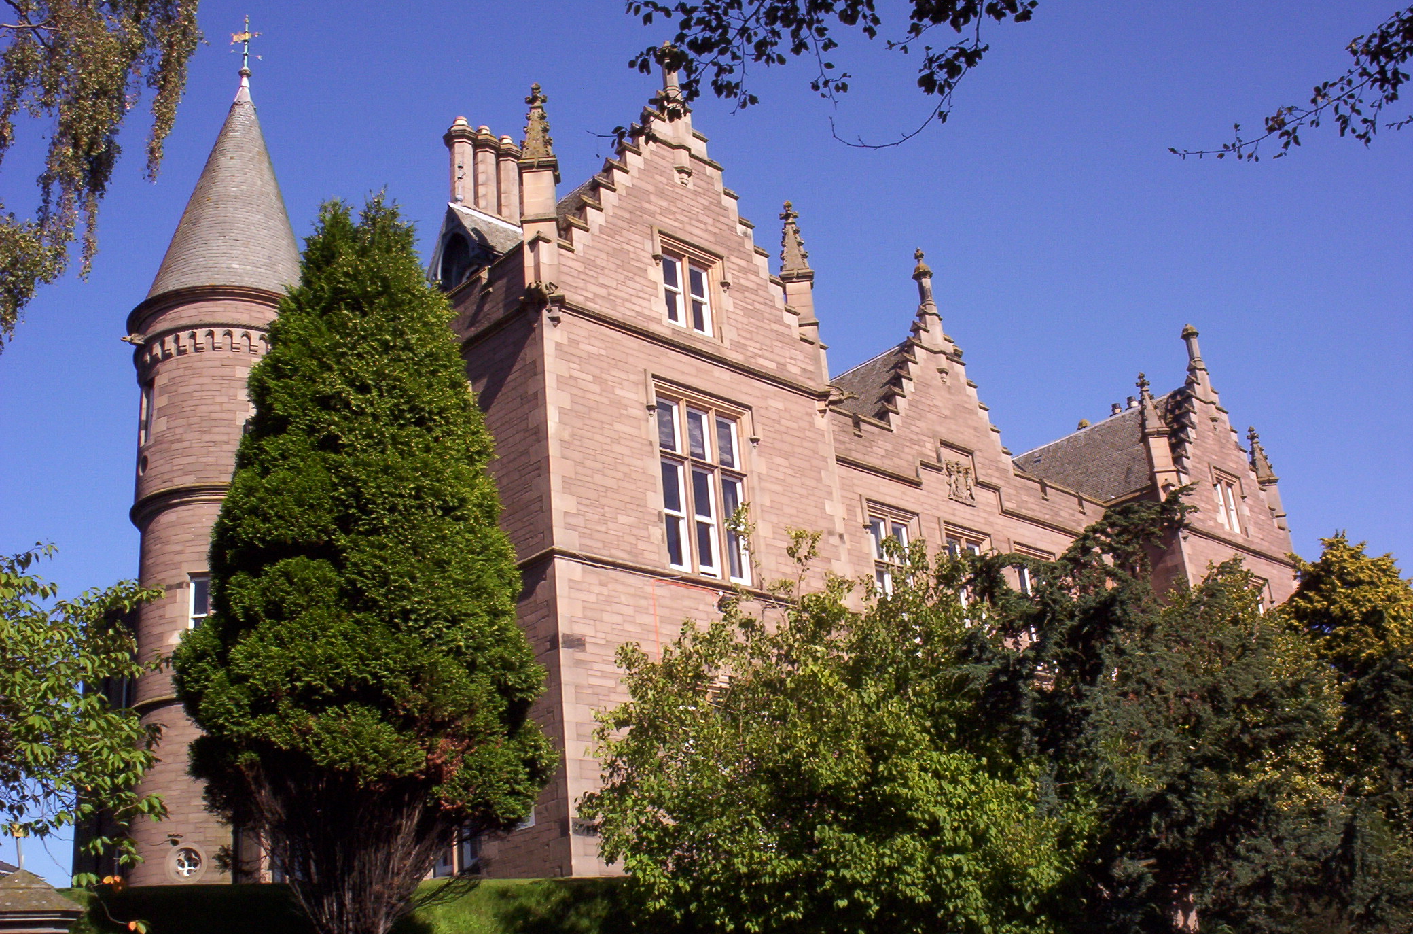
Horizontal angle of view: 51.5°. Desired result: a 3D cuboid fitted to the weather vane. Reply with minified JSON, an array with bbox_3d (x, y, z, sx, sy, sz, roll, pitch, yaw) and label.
[{"bbox_3d":[-12.353,-11.311,39.318,0.836,2.024,0.572,-7,-22,4],"label":"weather vane"}]

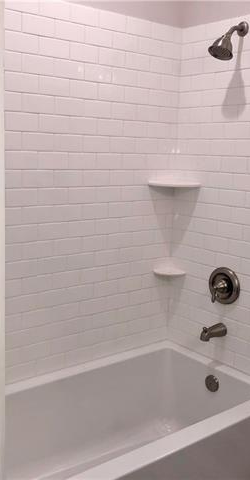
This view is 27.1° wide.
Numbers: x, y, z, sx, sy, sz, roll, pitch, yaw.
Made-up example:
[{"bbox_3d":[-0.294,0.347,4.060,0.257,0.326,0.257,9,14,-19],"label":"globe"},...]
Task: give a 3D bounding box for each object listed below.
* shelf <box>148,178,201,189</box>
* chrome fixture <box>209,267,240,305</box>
[{"bbox_3d":[0.254,-0.288,2.645,0.265,0.025,0.190,3,10,6],"label":"shelf"},{"bbox_3d":[0.460,0.227,2.498,0.086,0.184,0.184,-6,13,-39],"label":"chrome fixture"}]

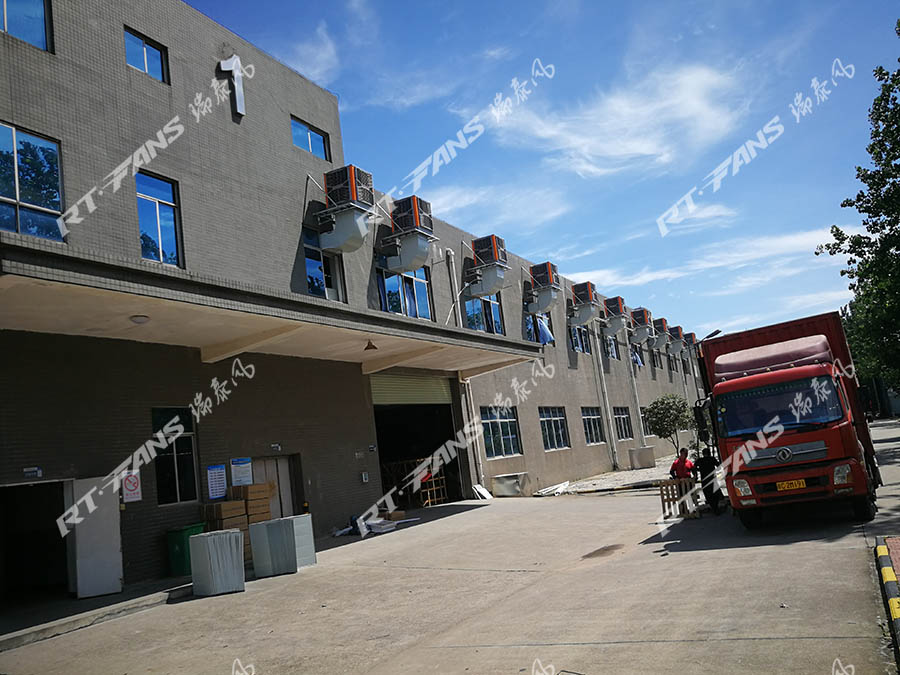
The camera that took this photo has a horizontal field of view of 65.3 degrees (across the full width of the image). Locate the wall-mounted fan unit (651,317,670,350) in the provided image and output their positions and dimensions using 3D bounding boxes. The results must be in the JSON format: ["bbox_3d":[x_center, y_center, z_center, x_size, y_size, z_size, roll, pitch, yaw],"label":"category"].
[{"bbox_3d":[16.405,-0.278,55.026,1.310,2.190,1.120,-12,-11,28],"label":"wall-mounted fan unit"}]

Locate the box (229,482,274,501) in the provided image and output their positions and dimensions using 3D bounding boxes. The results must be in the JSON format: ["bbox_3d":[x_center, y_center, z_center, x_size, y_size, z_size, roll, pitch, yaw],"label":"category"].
[{"bbox_3d":[-4.281,3.331,15.026,0.480,0.290,0.610,-12,-11,28],"label":"box"}]

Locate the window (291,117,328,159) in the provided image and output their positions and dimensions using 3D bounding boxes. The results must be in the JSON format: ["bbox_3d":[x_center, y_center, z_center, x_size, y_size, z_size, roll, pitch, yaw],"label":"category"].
[{"bbox_3d":[-4.507,-6.387,22.767,0.150,1.018,1.863,-13,-11,28],"label":"window"}]

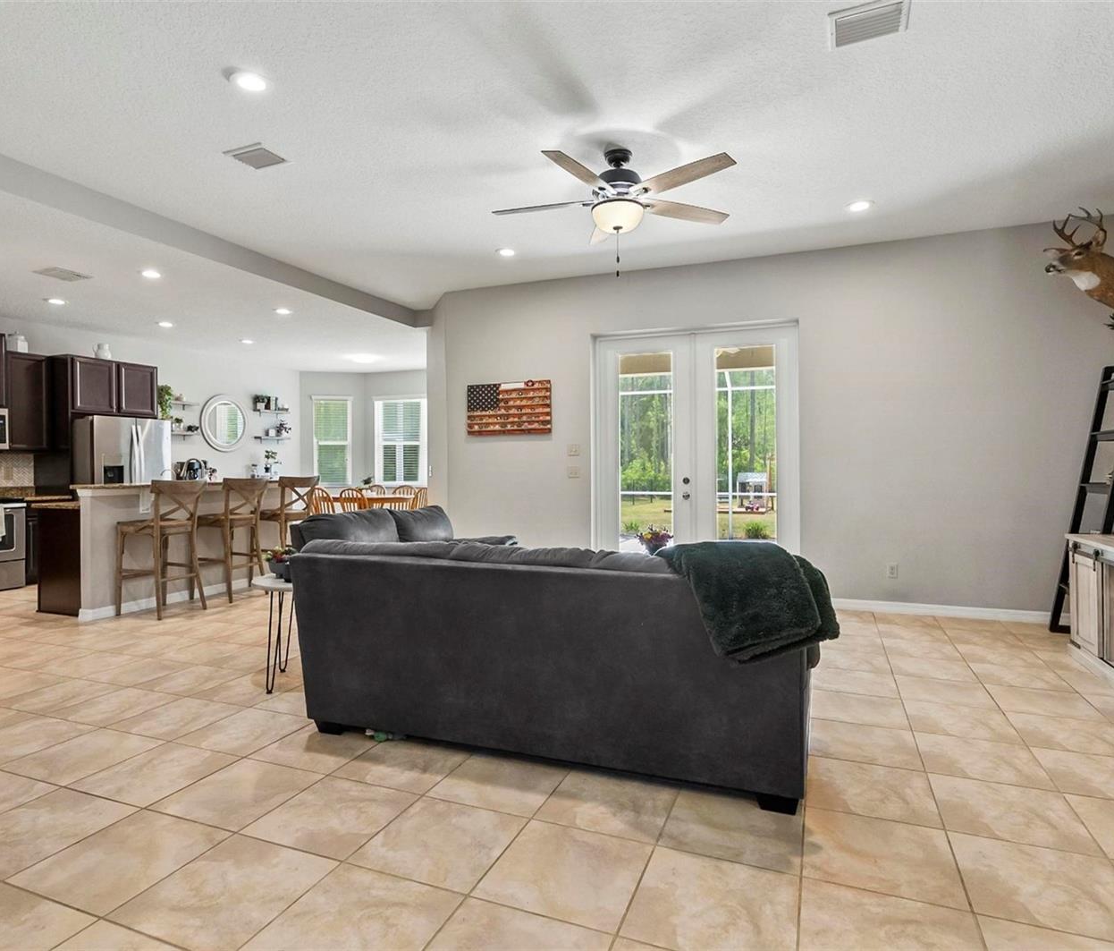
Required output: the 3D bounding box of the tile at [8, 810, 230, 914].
[{"bbox_3d":[-1.289,1.146,1.905,0.418,0.010,0.415,0,0,22],"label":"tile"}]

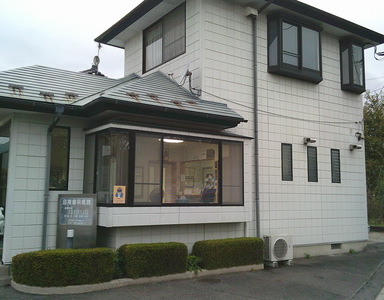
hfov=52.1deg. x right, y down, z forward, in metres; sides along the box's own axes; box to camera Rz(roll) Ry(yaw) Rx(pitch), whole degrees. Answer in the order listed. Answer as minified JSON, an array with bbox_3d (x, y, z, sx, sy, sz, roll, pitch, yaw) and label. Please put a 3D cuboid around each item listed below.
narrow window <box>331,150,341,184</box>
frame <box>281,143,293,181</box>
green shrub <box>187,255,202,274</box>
[{"bbox_3d":[3.760,0.431,10.296,0.353,0.880,0.090,5,-7,-34],"label":"narrow window"},{"bbox_3d":[2.236,0.301,9.281,0.360,0.876,0.090,5,-7,-34],"label":"frame"},{"bbox_3d":[0.023,2.089,7.224,0.270,0.300,0.250,5,-7,-34],"label":"green shrub"}]

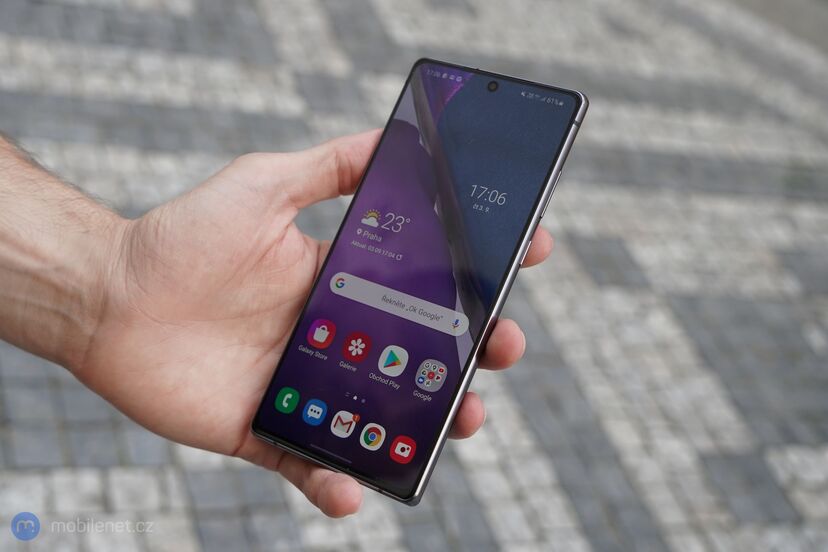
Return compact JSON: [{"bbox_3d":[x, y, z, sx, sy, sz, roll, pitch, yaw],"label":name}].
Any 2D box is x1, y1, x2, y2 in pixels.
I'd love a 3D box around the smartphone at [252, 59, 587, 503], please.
[{"bbox_3d":[0.002,-0.004,0.363,0.075,0.009,0.162,19,80,28],"label":"smartphone"}]

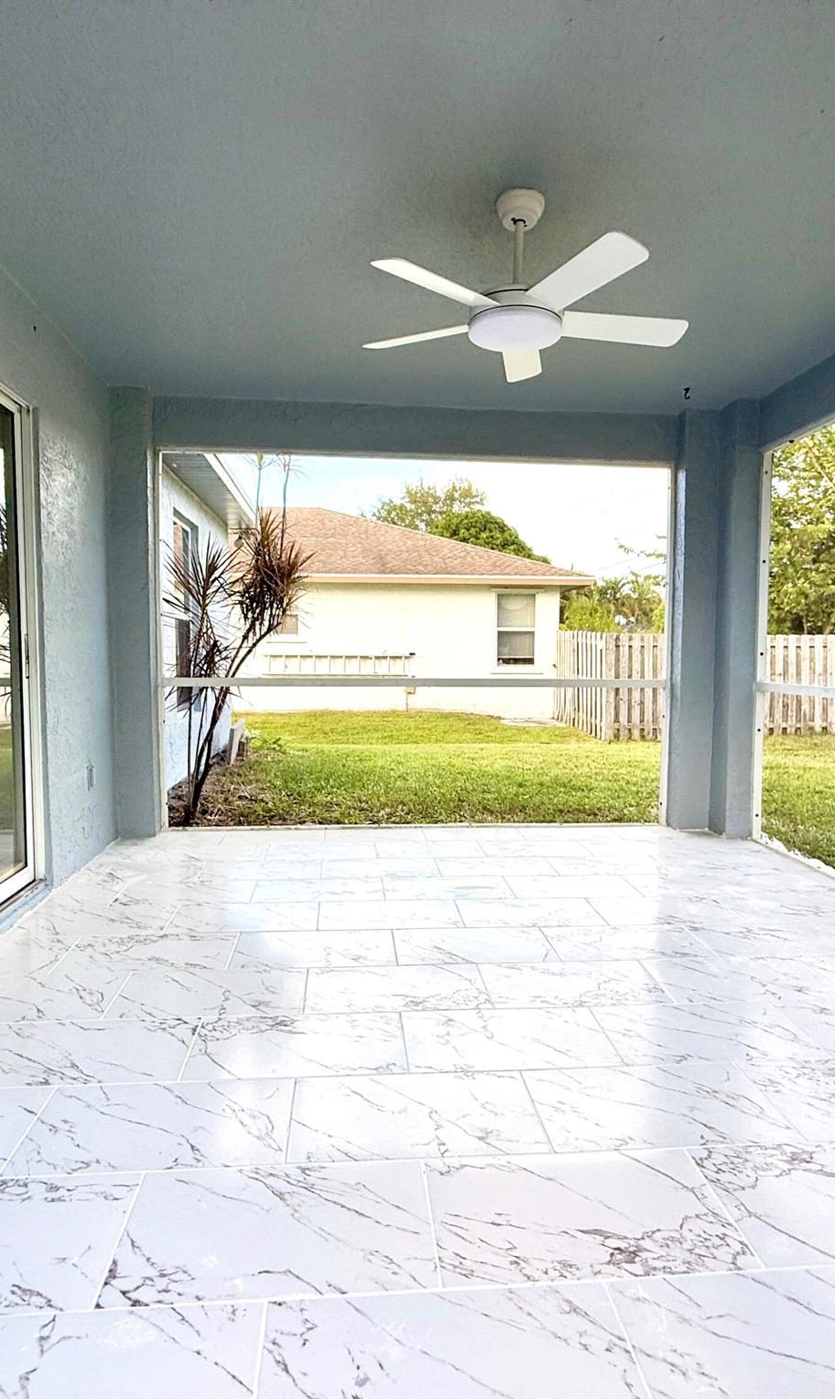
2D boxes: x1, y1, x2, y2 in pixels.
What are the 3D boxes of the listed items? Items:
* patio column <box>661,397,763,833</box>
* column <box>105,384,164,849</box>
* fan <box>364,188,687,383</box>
[{"bbox_3d":[1.790,-0.461,4.591,0.457,2.542,0.457,0,4,-5],"label":"patio column"},{"bbox_3d":[-1.603,-0.478,4.389,0.229,2.542,0.279,0,4,-5],"label":"column"},{"bbox_3d":[0.324,-1.377,2.432,1.093,0.440,1.093,0,4,-5],"label":"fan"}]

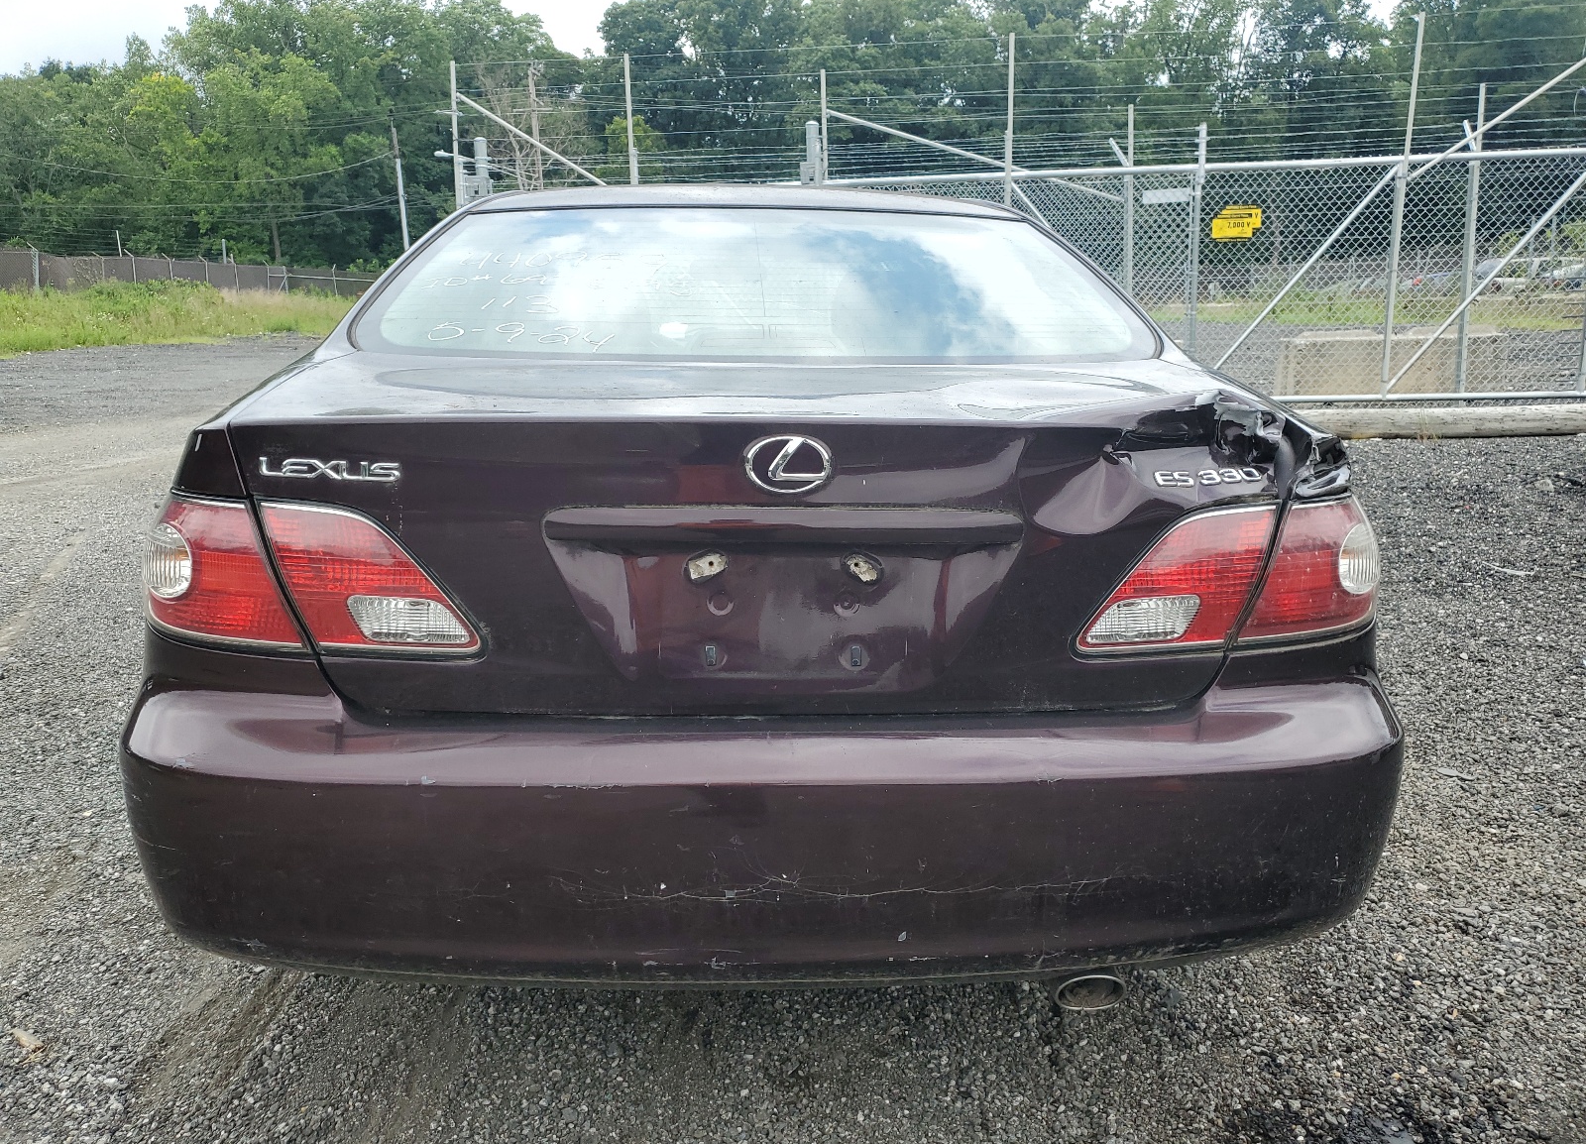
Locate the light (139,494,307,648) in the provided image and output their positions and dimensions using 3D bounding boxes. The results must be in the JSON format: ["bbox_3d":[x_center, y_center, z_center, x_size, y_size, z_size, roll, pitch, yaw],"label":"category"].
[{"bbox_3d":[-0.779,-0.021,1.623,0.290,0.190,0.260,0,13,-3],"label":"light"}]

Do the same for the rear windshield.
[{"bbox_3d":[-0.068,-0.552,2.298,1.380,0.130,0.739,0,38,-3],"label":"rear windshield"}]

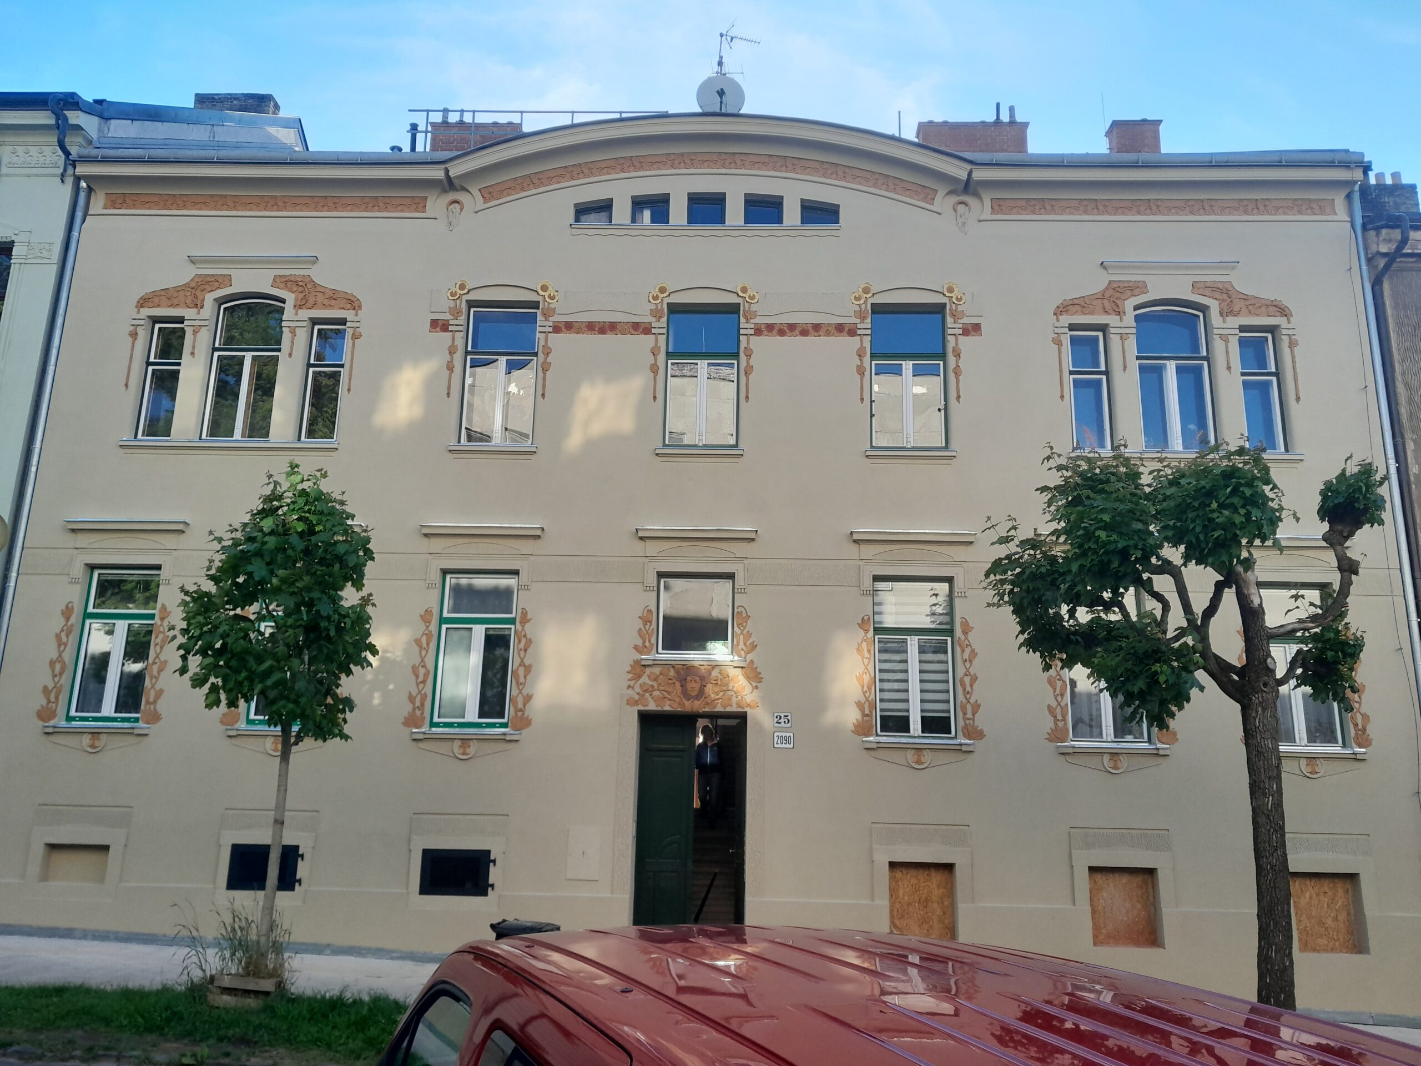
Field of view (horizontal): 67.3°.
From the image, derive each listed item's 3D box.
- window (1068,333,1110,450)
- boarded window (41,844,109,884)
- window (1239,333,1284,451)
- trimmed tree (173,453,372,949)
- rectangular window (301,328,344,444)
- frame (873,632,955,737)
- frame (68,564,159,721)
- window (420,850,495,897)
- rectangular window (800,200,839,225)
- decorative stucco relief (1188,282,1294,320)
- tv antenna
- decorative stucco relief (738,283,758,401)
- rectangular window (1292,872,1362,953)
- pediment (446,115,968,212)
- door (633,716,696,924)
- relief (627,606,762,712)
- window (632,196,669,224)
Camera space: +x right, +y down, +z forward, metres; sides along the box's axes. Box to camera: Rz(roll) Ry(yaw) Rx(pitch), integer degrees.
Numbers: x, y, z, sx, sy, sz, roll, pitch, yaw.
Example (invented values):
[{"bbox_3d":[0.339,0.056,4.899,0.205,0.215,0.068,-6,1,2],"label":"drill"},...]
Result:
[{"bbox_3d":[5.549,-2.074,15.587,0.539,1.816,0.120,1,-13,2],"label":"window"},{"bbox_3d":[-7.983,4.182,13.505,0.835,0.474,0.140,1,-14,2],"label":"boarded window"},{"bbox_3d":[7.798,-1.996,15.050,0.535,1.785,0.140,1,-14,2],"label":"window"},{"bbox_3d":[-4.228,1.585,10.225,1.941,4.726,1.900,1,-14,2],"label":"trimmed tree"},{"bbox_3d":[-5.624,-2.209,15.506,0.538,1.826,0.140,1,-14,2],"label":"rectangular window"},{"bbox_3d":[2.646,1.970,13.800,1.026,1.335,0.100,1,-14,2],"label":"frame"},{"bbox_3d":[-8.435,1.578,15.123,1.029,2.167,0.130,1,-13,2],"label":"frame"},{"bbox_3d":[-3.377,4.511,14.166,0.928,0.579,0.100,1,-13,2],"label":"window"},{"bbox_3d":[1.592,-4.639,15.425,0.568,0.413,0.120,1,-14,2],"label":"rectangular window"},{"bbox_3d":[7.793,-3.402,15.623,1.402,0.589,0.060,1,-13,2],"label":"decorative stucco relief"},{"bbox_3d":[0.542,-9.643,21.278,0.885,1.338,0.450,4,-14,-10],"label":"tv antenna"},{"bbox_3d":[0.563,-2.801,15.681,0.291,1.839,0.060,1,-13,2],"label":"decorative stucco relief"},{"bbox_3d":[7.512,4.653,13.073,0.805,0.955,0.120,1,-14,2],"label":"rectangular window"},{"bbox_3d":[-0.070,-5.298,15.369,7.366,1.268,0.535,1,-14,2],"label":"pediment"},{"bbox_3d":[-0.608,4.104,14.502,0.780,3.113,0.090,1,-13,2],"label":"door"},{"bbox_3d":[-0.187,1.620,13.774,1.738,1.359,0.090,1,-14,2],"label":"relief"},{"bbox_3d":[-0.890,-4.823,15.965,0.581,0.480,0.150,1,-14,2],"label":"window"}]

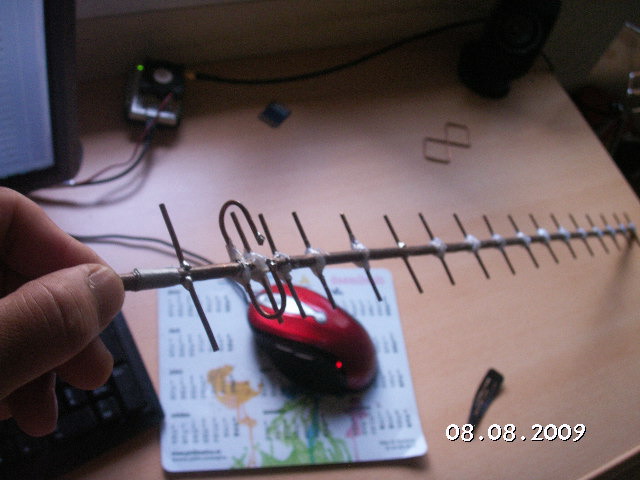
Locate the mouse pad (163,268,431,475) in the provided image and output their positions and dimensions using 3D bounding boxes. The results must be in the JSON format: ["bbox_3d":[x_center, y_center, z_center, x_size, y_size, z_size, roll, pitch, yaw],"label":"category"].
[{"bbox_3d":[-0.027,0.107,0.619,0.230,0.004,0.186,2,59,-17],"label":"mouse pad"}]

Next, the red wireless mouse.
[{"bbox_3d":[-0.004,0.083,0.615,0.121,0.041,0.074,36,55,5],"label":"red wireless mouse"}]

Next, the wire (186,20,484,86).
[{"bbox_3d":[0.044,-0.227,0.832,0.440,0.030,0.045,-14,65,-25],"label":"wire"}]

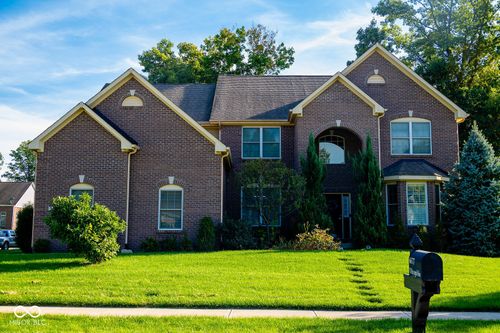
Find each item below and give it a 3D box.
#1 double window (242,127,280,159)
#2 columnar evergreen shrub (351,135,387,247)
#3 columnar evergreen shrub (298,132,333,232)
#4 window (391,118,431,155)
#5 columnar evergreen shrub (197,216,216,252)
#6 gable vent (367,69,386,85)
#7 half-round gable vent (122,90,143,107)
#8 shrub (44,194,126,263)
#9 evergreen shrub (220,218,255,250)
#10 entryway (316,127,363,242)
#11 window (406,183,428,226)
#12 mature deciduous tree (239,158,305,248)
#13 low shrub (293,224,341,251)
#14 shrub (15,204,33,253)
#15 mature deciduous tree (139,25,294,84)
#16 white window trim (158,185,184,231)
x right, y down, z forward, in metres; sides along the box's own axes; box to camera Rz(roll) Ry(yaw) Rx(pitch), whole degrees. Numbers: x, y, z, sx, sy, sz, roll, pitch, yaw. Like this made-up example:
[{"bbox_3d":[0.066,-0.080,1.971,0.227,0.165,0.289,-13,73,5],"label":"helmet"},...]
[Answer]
[{"bbox_3d":[0.499,-1.050,23.413,1.797,1.494,0.140,0,-7,1],"label":"double window"},{"bbox_3d":[4.785,0.998,21.263,1.465,4.482,1.465,0,-7,1],"label":"columnar evergreen shrub"},{"bbox_3d":[2.646,0.859,21.318,1.371,4.538,1.371,0,-7,1],"label":"columnar evergreen shrub"},{"bbox_3d":[6.960,-1.292,22.775,1.782,1.652,0.140,0,-7,1],"label":"window"},{"bbox_3d":[-1.542,2.384,18.698,0.709,1.220,0.700,0,-7,0],"label":"columnar evergreen shrub"},{"bbox_3d":[5.522,-3.908,23.031,0.869,0.675,0.120,0,-7,1],"label":"gable vent"},{"bbox_3d":[-4.401,-2.553,19.847,0.790,0.606,0.120,0,-7,0],"label":"half-round gable vent"},{"bbox_3d":[-5.047,1.901,16.187,2.485,2.056,2.300,0,-7,0],"label":"shrub"},{"bbox_3d":[-0.446,2.632,20.442,1.396,1.230,1.250,0,-7,1],"label":"evergreen shrub"},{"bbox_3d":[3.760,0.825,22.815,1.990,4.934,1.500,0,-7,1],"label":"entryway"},{"bbox_3d":[6.960,1.550,21.950,0.860,1.790,0.140,0,-7,0],"label":"window"},{"bbox_3d":[0.896,1.512,21.990,2.751,3.687,2.600,0,-7,0],"label":"mature deciduous tree"},{"bbox_3d":[2.498,2.675,19.822,1.803,0.949,1.500,0,-7,0],"label":"low shrub"},{"bbox_3d":[-8.455,2.335,19.915,0.875,1.799,0.875,0,-7,1],"label":"shrub"},{"bbox_3d":[-2.773,-2.917,42.739,12.840,17.864,12.500,0,-7,0],"label":"mature deciduous tree"},{"bbox_3d":[-2.873,1.506,19.296,0.925,1.657,0.120,0,-7,0],"label":"white window trim"}]

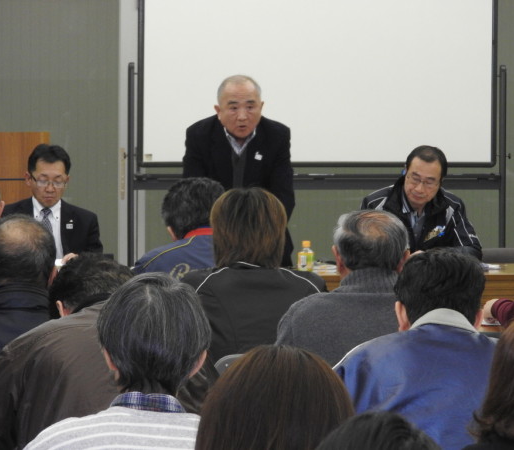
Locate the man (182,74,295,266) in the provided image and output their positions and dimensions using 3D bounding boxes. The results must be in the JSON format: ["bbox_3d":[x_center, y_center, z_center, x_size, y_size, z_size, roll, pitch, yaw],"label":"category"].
[{"bbox_3d":[-0.074,0.135,12.550,0.470,1.490,0.580,0,3,-1],"label":"man"}]

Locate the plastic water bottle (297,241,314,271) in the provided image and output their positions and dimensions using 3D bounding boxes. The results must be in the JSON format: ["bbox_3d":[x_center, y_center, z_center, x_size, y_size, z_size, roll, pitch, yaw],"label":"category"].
[{"bbox_3d":[0.193,0.124,12.229,0.062,0.132,0.062,0,3,0],"label":"plastic water bottle"}]

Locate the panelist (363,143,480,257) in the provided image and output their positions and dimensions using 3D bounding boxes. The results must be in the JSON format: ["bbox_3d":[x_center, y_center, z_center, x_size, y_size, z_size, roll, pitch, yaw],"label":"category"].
[{"bbox_3d":[0.659,0.273,12.509,0.500,1.220,0.720,0,3,5],"label":"panelist"}]

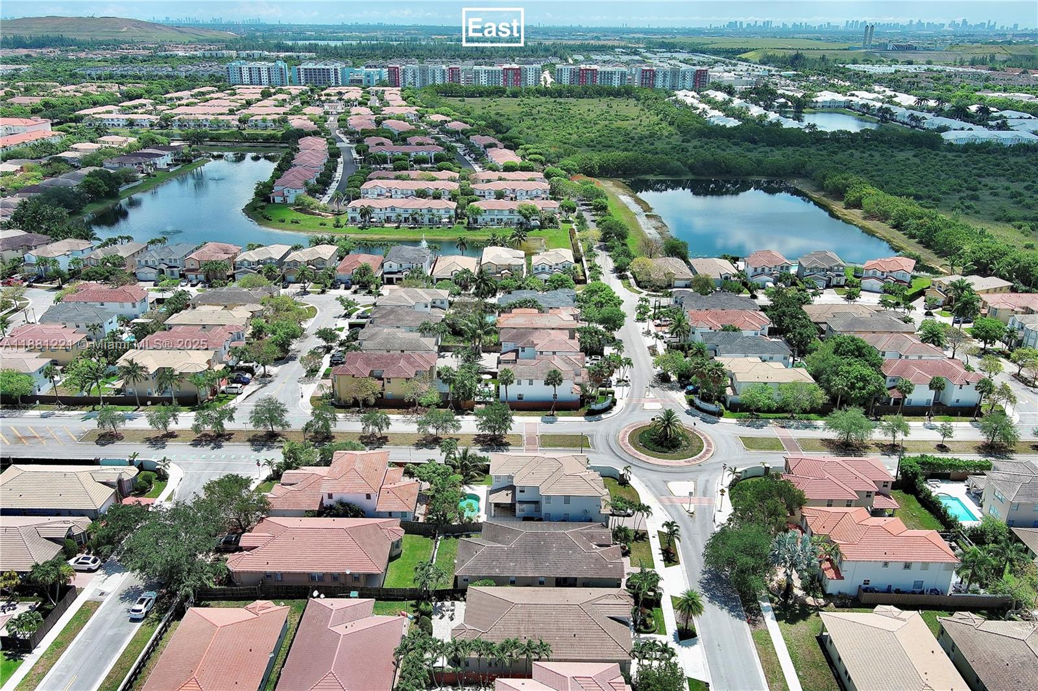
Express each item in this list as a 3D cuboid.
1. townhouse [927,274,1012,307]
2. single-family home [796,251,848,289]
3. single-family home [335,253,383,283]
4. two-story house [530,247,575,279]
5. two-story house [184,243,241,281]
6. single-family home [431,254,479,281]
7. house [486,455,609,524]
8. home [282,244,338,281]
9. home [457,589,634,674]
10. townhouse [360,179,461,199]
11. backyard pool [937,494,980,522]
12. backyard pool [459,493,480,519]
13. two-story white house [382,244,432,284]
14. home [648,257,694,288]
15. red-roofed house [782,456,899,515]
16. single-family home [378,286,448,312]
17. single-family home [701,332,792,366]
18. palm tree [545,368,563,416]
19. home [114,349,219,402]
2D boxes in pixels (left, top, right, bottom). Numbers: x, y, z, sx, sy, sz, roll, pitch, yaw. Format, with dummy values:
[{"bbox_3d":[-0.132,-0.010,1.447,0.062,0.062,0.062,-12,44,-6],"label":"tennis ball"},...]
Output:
[{"bbox_3d":[130.900,-16.550,242.930,21.000,7.870,13.430,-9,23,-24],"label":"townhouse"},{"bbox_3d":[95.176,-24.990,264.173,13.800,7.700,23.151,3,21,7],"label":"single-family home"},{"bbox_3d":[-48.050,-24.240,252.610,12.190,5.240,19.940,0,21,0],"label":"single-family home"},{"bbox_3d":[10.720,-25.920,264.140,12.820,7.770,20.490,1,21,0],"label":"two-story house"},{"bbox_3d":[-95.528,-27.156,262.115,13.330,8.330,23.810,0,21,-2],"label":"two-story house"},{"bbox_3d":[-19.790,-24.791,264.182,13.100,5.500,21.500,1,21,1],"label":"single-family home"},{"bbox_3d":[4.670,21.830,130.880,18.430,7.910,12.790,0,21,0],"label":"house"},{"bbox_3d":[-65.540,-26.790,264.210,13.120,7.870,21.500,1,21,0],"label":"home"},{"bbox_3d":[3.296,35.742,108.033,23.200,5.500,13.800,0,21,0],"label":"home"},{"bbox_3d":[-46.220,-65.430,354.910,41.590,8.260,16.110,2,21,4],"label":"townhouse"},{"bbox_3d":[72.062,27.214,138.417,3.800,1.230,8.670,1,21,0],"label":"backyard pool"},{"bbox_3d":[-8.105,26.936,137.267,3.800,1.230,7.940,1,21,0],"label":"backyard pool"},{"bbox_3d":[-35.110,-26.290,263.740,12.920,7.870,22.210,1,21,0],"label":"two-story white house"},{"bbox_3d":[44.840,-22.730,250.540,12.290,5.240,20.140,0,21,0],"label":"home"},{"bbox_3d":[51.717,23.173,135.739,18.190,7.890,13.310,1,21,0],"label":"red-roofed house"},{"bbox_3d":[-27.407,-10.777,221.863,18.190,7.890,14.410,1,21,0],"label":"single-family home"},{"bbox_3d":[52.037,1.351,192.292,17.940,7.890,14.160,1,21,0],"label":"single-family home"},{"bbox_3d":[7.100,9.650,169.190,3.500,9.700,3.500,1,21,0],"label":"palm tree"},{"bbox_3d":[-76.449,5.456,181.606,20.800,7.700,14.000,0,21,0],"label":"home"}]

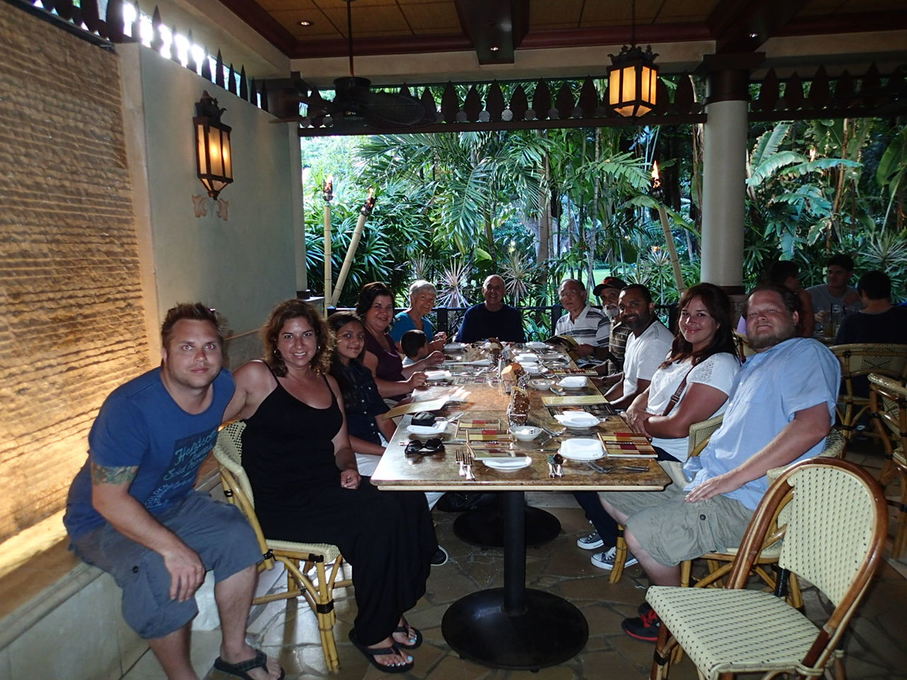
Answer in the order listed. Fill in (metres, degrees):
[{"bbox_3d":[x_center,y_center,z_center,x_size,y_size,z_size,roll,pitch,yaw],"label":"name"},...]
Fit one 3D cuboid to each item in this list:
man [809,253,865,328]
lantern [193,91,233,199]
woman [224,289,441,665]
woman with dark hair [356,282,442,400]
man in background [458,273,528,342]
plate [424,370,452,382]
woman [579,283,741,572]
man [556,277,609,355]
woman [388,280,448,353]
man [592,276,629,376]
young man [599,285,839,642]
[{"bbox_3d":[2.682,0.099,4.618,0.530,1.410,0.760,2,8,20],"label":"man"},{"bbox_3d":[-1.384,-1.117,3.762,0.170,0.580,0.260,0,7,6],"label":"lantern"},{"bbox_3d":[-0.409,0.493,2.388,0.700,1.290,0.500,4,9,33],"label":"woman"},{"bbox_3d":[-0.309,0.360,3.517,0.760,1.260,0.500,4,9,35],"label":"woman with dark hair"},{"bbox_3d":[0.305,0.136,5.101,0.580,1.280,0.780,0,7,3],"label":"man in background"},{"bbox_3d":[-0.089,0.207,3.627,0.165,0.030,0.165,0,7,3],"label":"plate"},{"bbox_3d":[1.005,0.398,2.998,0.820,1.280,0.560,-4,8,-22],"label":"woman"},{"bbox_3d":[0.876,0.191,4.725,0.780,1.250,0.520,-7,9,-39],"label":"man"},{"bbox_3d":[-0.210,0.238,4.445,0.740,1.260,0.460,6,10,44],"label":"woman"},{"bbox_3d":[0.930,0.241,4.224,0.800,1.280,0.500,-3,8,-18],"label":"man"},{"bbox_3d":[0.999,0.482,2.481,0.780,1.370,0.640,-2,7,-7],"label":"young man"}]

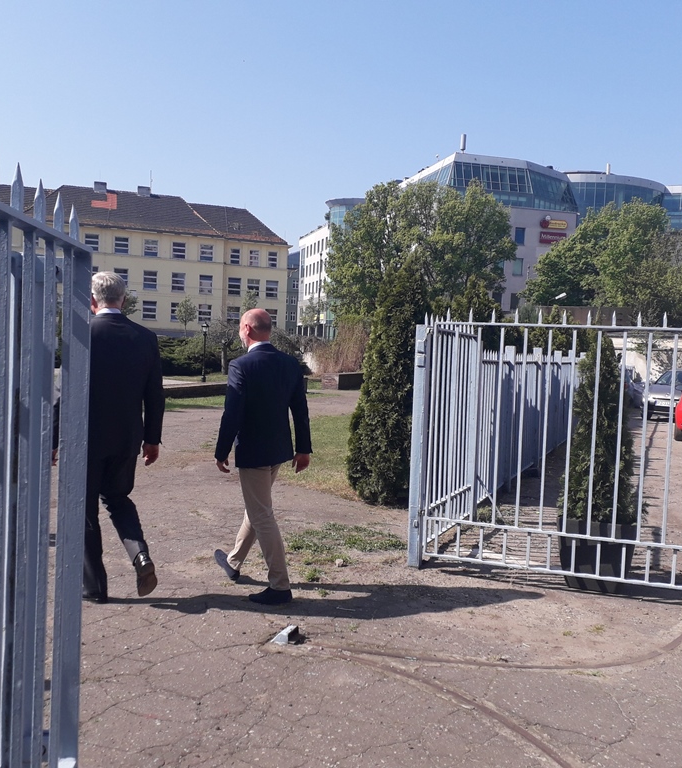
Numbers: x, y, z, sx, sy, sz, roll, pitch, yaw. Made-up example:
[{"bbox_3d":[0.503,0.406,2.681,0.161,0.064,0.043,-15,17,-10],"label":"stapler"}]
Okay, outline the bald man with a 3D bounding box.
[{"bbox_3d":[-0.517,0.398,4.913,0.540,1.716,0.780,1,3,-40],"label":"bald man"}]

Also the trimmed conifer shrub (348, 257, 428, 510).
[{"bbox_3d":[0.596,-0.040,8.253,1.020,2.443,1.020,2,2,0],"label":"trimmed conifer shrub"}]

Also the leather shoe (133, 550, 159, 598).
[{"bbox_3d":[-1.087,1.048,4.423,0.110,0.300,0.115,2,40,-18],"label":"leather shoe"}]

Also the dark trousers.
[{"bbox_3d":[-1.323,0.725,4.571,0.430,0.970,0.480,2,2,-18],"label":"dark trousers"}]

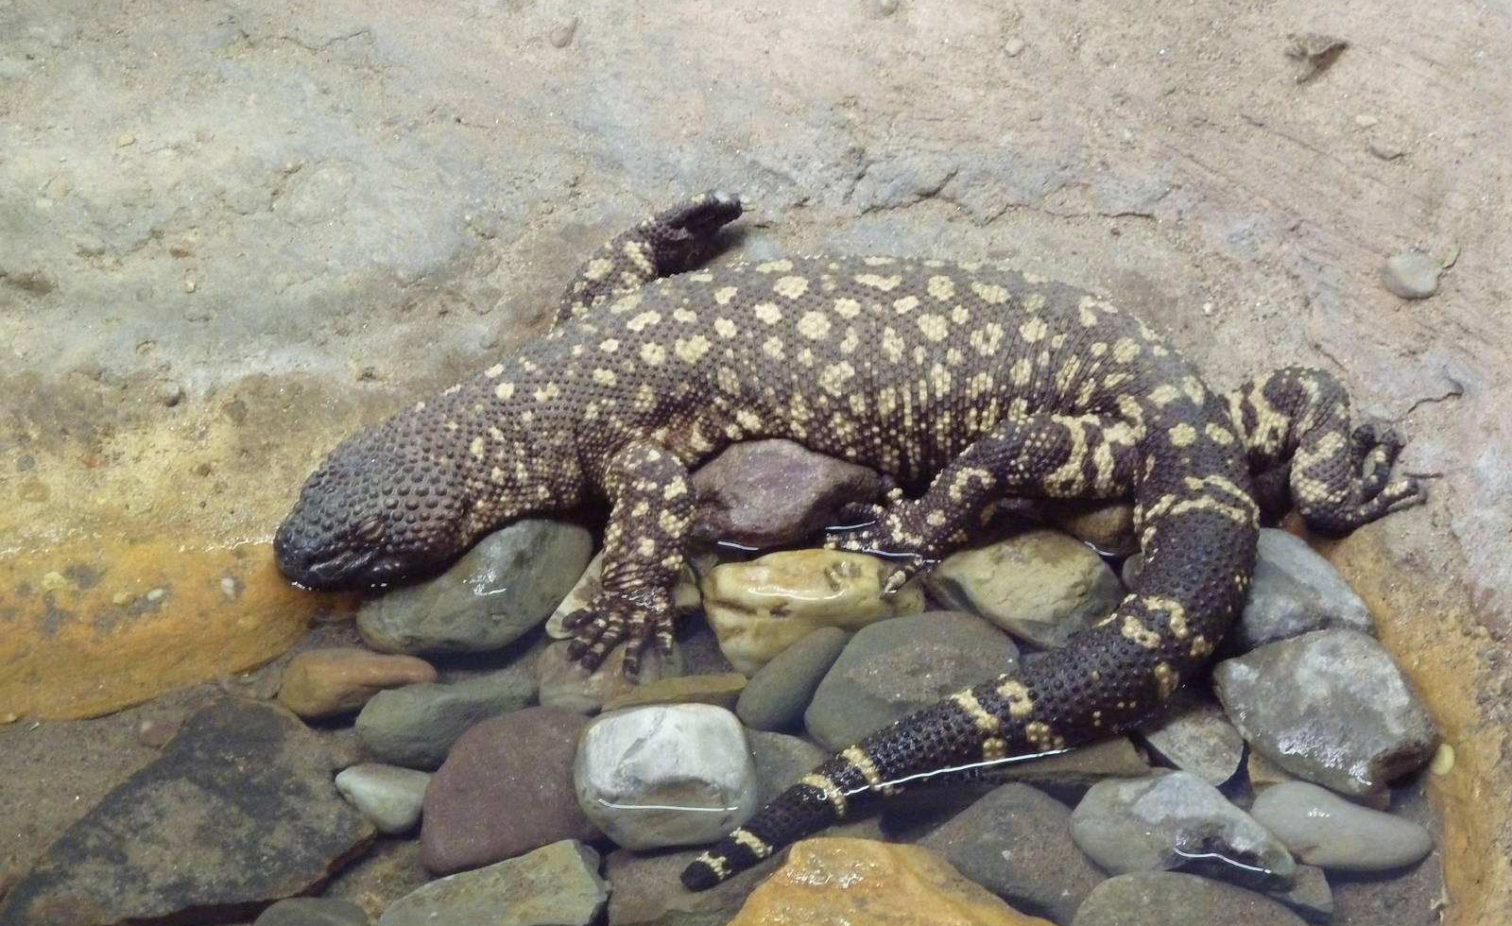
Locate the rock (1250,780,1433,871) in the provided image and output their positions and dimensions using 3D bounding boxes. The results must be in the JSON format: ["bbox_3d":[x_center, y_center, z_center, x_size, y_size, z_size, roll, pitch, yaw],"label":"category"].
[{"bbox_3d":[0.195,0.121,2.136,0.062,0.021,0.028,14,44,15],"label":"rock"}]

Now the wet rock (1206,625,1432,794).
[{"bbox_3d":[0.193,0.085,2.176,0.070,0.041,0.060,-15,44,-16],"label":"wet rock"}]

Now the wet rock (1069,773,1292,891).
[{"bbox_3d":[0.142,0.122,2.135,0.077,0.028,0.037,15,44,16],"label":"wet rock"}]

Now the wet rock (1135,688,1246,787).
[{"bbox_3d":[0.147,0.092,2.168,0.039,0.020,0.038,14,44,15],"label":"wet rock"}]

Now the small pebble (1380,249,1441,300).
[{"bbox_3d":[0.236,-0.068,2.314,0.022,0.013,0.019,0,42,0],"label":"small pebble"}]

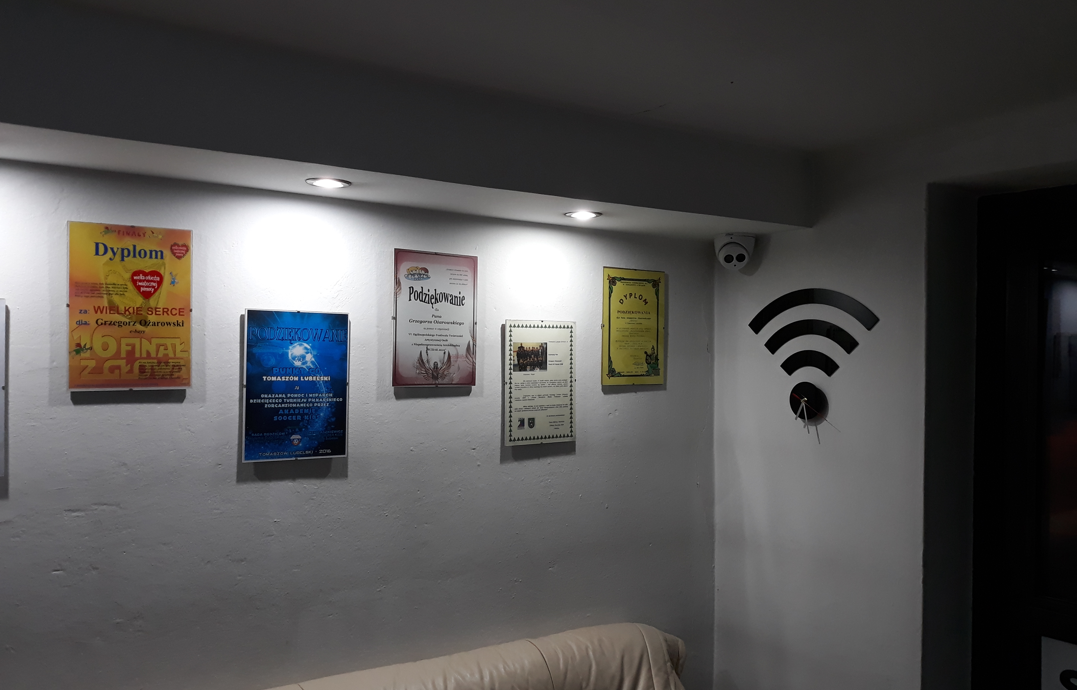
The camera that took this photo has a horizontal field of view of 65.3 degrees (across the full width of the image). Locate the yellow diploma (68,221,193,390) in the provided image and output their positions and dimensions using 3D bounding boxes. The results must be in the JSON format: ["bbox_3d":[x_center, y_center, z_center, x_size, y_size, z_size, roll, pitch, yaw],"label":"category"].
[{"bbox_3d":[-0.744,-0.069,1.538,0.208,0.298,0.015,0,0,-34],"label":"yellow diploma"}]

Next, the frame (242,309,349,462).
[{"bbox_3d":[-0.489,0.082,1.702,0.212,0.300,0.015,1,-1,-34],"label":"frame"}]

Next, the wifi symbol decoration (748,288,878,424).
[{"bbox_3d":[0.669,0.025,2.106,0.030,0.334,0.397,0,-1,-34],"label":"wifi symbol decoration"}]

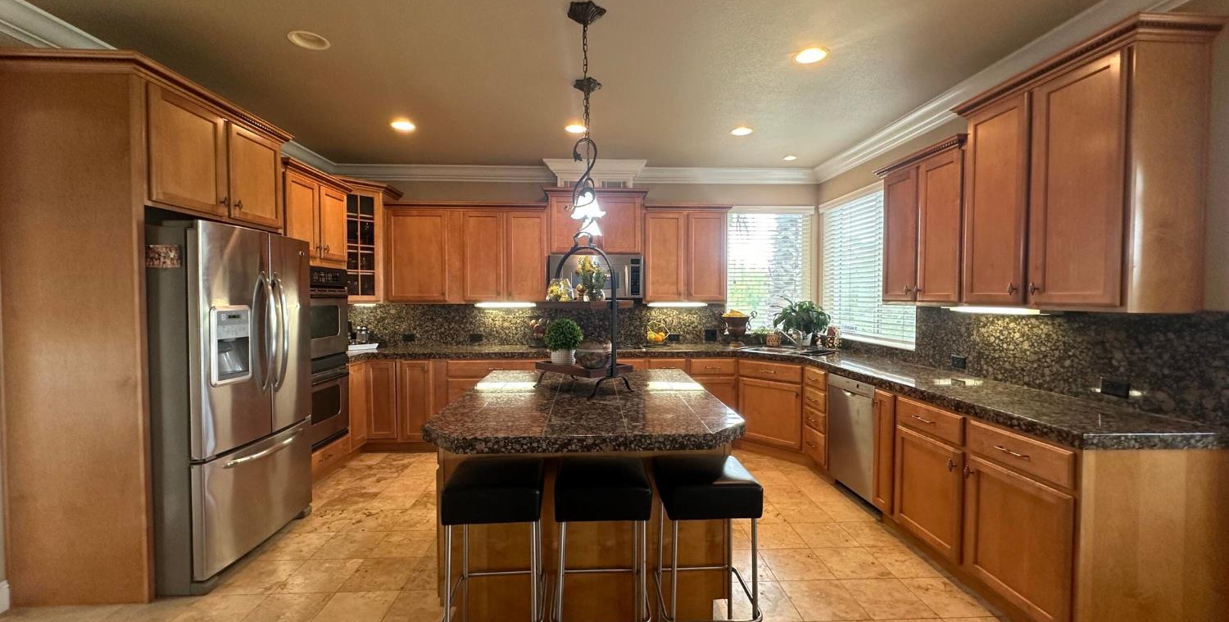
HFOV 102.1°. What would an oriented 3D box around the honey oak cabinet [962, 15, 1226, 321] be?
[{"bbox_3d":[2.091,-0.560,2.336,0.370,1.113,0.947,0,2,-3],"label":"honey oak cabinet"}]

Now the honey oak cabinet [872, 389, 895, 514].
[{"bbox_3d":[1.861,0.840,3.016,0.500,0.705,0.205,0,2,-3],"label":"honey oak cabinet"}]

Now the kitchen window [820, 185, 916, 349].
[{"bbox_3d":[2.161,-0.372,4.318,0.070,1.250,1.470,0,1,-2],"label":"kitchen window"}]

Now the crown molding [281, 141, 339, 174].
[{"bbox_3d":[-2.795,-1.386,4.594,0.115,0.135,0.820,0,2,-3],"label":"crown molding"}]

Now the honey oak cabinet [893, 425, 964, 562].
[{"bbox_3d":[1.914,0.944,2.624,0.570,0.575,0.540,0,1,-2],"label":"honey oak cabinet"}]

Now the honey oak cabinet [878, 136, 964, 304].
[{"bbox_3d":[2.018,-0.500,3.073,0.345,0.912,0.780,0,1,-2],"label":"honey oak cabinet"}]

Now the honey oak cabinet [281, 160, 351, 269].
[{"bbox_3d":[-2.495,-0.670,3.692,0.640,0.660,0.840,0,2,-3],"label":"honey oak cabinet"}]

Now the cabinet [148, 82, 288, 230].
[{"bbox_3d":[-2.461,-0.800,2.770,0.605,0.620,1.025,0,2,-3],"label":"cabinet"}]

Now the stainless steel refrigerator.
[{"bbox_3d":[-2.328,0.449,2.780,0.830,1.765,0.920,0,1,-2],"label":"stainless steel refrigerator"}]

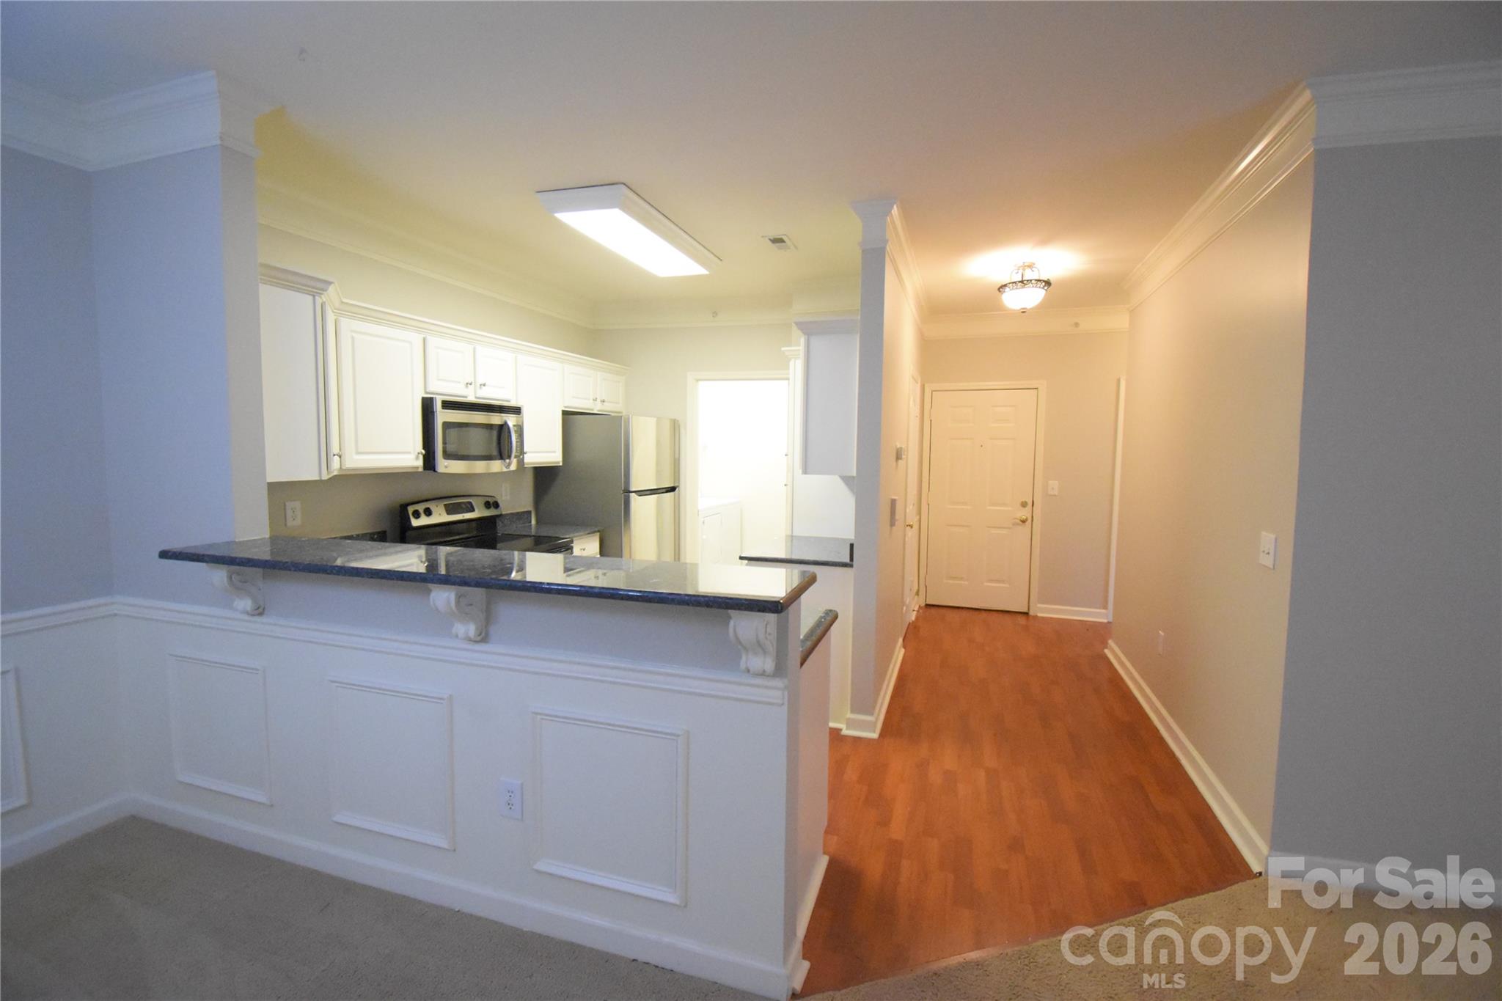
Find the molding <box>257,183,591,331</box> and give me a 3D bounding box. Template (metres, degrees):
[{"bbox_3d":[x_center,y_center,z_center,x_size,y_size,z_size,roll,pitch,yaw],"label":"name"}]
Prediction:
[{"bbox_3d":[-1.777,-1.423,3.923,0.066,0.202,2.854,2,5,19],"label":"molding"}]

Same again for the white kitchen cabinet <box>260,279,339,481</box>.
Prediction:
[{"bbox_3d":[-1.993,-0.487,2.627,0.577,0.771,0.476,2,5,19],"label":"white kitchen cabinet"}]

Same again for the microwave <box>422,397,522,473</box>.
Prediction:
[{"bbox_3d":[-1.772,-0.388,3.817,0.406,0.409,0.751,2,5,18],"label":"microwave"}]

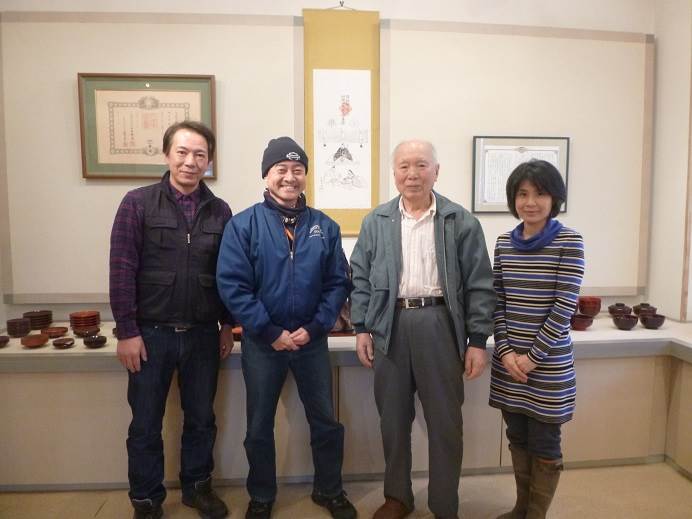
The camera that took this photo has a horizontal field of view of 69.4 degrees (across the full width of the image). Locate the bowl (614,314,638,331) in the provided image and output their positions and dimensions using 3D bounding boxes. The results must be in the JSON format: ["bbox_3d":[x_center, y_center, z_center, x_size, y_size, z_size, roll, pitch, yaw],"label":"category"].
[{"bbox_3d":[1.558,0.356,2.788,0.128,0.072,0.128,0,5,0],"label":"bowl"}]

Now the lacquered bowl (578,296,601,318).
[{"bbox_3d":[1.523,0.304,3.126,0.131,0.118,0.131,0,5,0],"label":"lacquered bowl"}]

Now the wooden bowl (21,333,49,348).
[{"bbox_3d":[-1.493,0.397,2.402,0.115,0.046,0.115,0,5,-5],"label":"wooden bowl"}]

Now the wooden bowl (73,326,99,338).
[{"bbox_3d":[-1.351,0.387,2.610,0.128,0.042,0.128,0,5,-5],"label":"wooden bowl"}]

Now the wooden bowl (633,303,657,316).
[{"bbox_3d":[1.777,0.318,2.968,0.124,0.108,0.124,0,5,0],"label":"wooden bowl"}]

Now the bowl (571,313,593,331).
[{"bbox_3d":[1.306,0.353,2.776,0.127,0.075,0.127,0,5,0],"label":"bowl"}]

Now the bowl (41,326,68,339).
[{"bbox_3d":[-1.508,0.385,2.594,0.125,0.040,0.125,0,5,-5],"label":"bowl"}]

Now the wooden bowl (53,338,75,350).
[{"bbox_3d":[-1.347,0.405,2.391,0.091,0.034,0.091,0,5,-5],"label":"wooden bowl"}]

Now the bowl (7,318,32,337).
[{"bbox_3d":[-1.718,0.362,2.632,0.109,0.079,0.109,0,5,-5],"label":"bowl"}]

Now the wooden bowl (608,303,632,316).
[{"bbox_3d":[1.617,0.318,2.946,0.124,0.108,0.124,0,5,0],"label":"wooden bowl"}]

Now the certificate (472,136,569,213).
[{"bbox_3d":[1.094,-0.525,3.118,0.619,0.467,0.025,0,5,-5],"label":"certificate"}]

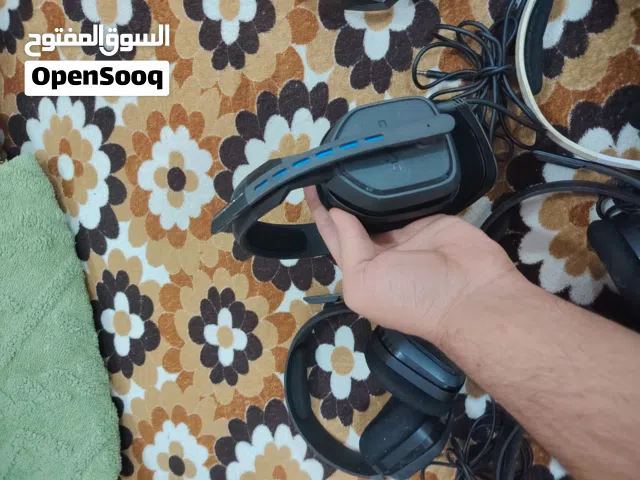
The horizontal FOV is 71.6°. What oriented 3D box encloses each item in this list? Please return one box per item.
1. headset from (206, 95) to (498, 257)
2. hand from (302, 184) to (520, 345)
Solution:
[{"bbox_3d":[0.029,-0.031,0.385,0.195,0.165,0.090,-11,72,14],"label":"headset"},{"bbox_3d":[0.055,0.002,0.322,0.160,0.075,0.098,39,85,26],"label":"hand"}]

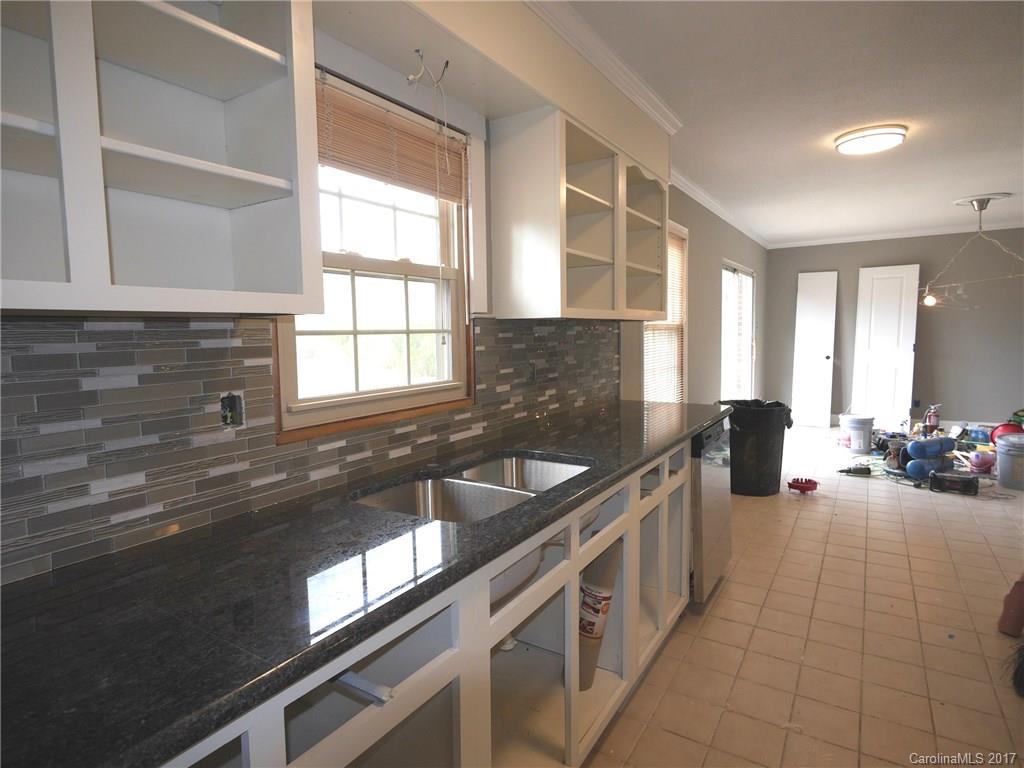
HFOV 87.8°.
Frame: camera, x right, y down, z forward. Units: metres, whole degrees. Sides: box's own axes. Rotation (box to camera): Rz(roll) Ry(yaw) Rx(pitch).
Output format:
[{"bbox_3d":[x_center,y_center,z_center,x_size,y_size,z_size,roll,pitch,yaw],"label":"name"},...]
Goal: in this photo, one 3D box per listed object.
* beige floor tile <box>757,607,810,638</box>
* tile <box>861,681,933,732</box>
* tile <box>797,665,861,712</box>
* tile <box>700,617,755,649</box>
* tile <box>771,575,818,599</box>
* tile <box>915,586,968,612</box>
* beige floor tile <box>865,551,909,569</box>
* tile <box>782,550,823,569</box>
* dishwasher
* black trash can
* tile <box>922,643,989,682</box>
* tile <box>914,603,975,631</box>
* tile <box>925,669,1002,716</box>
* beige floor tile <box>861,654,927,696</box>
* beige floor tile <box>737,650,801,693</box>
[{"bbox_3d":[1.250,1.100,2.444,0.200,0.010,0.200,3,7,34],"label":"beige floor tile"},{"bbox_3d":[1.366,1.149,1.897,0.200,0.010,0.200,3,7,32],"label":"tile"},{"bbox_3d":[1.190,1.141,1.996,0.200,0.010,0.200,3,7,32],"label":"tile"},{"bbox_3d":[0.953,1.108,2.370,0.202,0.010,0.202,2,6,34],"label":"tile"},{"bbox_3d":[1.476,1.061,2.776,0.200,0.010,0.200,3,7,34],"label":"tile"},{"bbox_3d":[2.126,1.065,2.648,0.200,0.010,0.200,3,7,34],"label":"tile"},{"bbox_3d":[2.167,1.017,3.077,0.200,0.010,0.200,3,7,32],"label":"beige floor tile"},{"bbox_3d":[1.693,1.022,3.101,0.200,0.010,0.200,3,7,32],"label":"tile"},{"bbox_3d":[0.765,0.625,2.794,0.610,0.850,0.600,3,7,34],"label":"dishwasher"},{"bbox_3d":[2.062,0.522,4.487,0.470,0.760,0.460,1,6,34],"label":"black trash can"},{"bbox_3d":[1.767,1.119,2.133,0.200,0.010,0.200,3,7,32],"label":"tile"},{"bbox_3d":[1.996,1.075,2.458,0.202,0.010,0.202,2,6,34],"label":"tile"},{"bbox_3d":[1.643,1.126,1.945,0.202,0.010,0.202,2,6,34],"label":"tile"},{"bbox_3d":[1.470,1.122,2.049,0.202,0.010,0.202,2,6,34],"label":"beige floor tile"},{"bbox_3d":[1.016,1.134,2.098,0.200,0.010,0.200,3,7,32],"label":"beige floor tile"}]

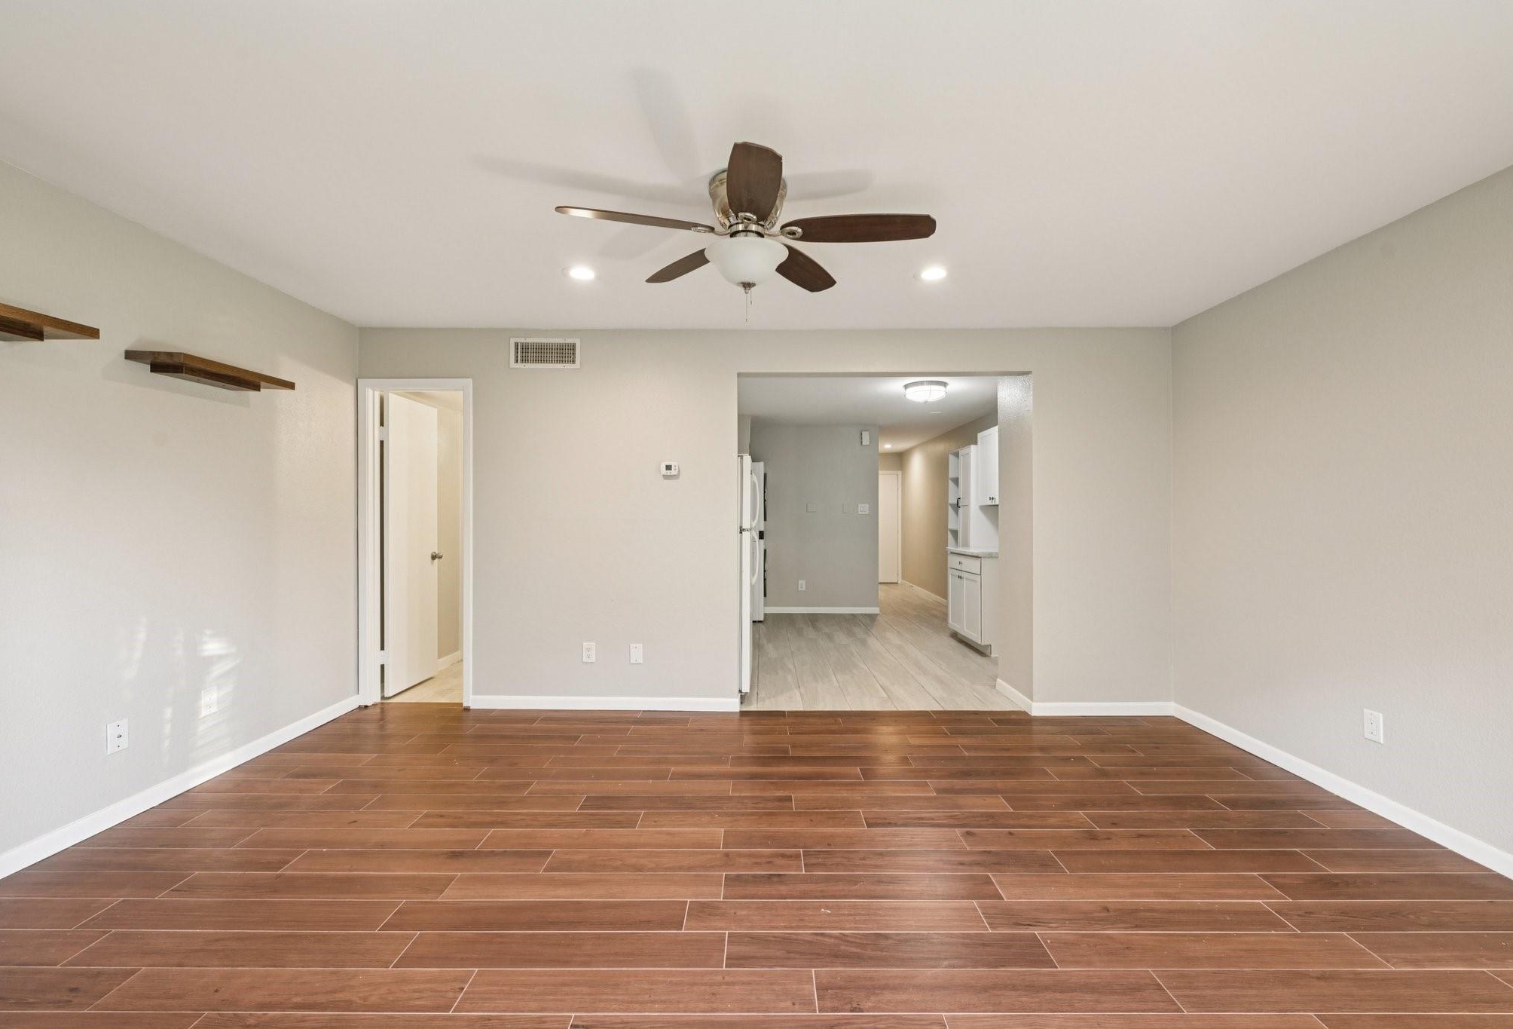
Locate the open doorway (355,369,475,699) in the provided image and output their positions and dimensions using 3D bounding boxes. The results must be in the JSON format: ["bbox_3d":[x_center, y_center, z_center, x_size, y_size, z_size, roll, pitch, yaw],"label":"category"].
[{"bbox_3d":[-2.185,0.183,3.880,0.737,2.100,0.120,0,0,0],"label":"open doorway"}]

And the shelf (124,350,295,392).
[{"bbox_3d":[-2.443,-0.632,2.730,0.237,0.065,0.595,0,0,0],"label":"shelf"}]

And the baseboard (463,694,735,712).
[{"bbox_3d":[-0.963,1.200,3.815,1.720,0.084,0.018,0,0,0],"label":"baseboard"}]

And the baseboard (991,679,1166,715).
[{"bbox_3d":[2.170,1.226,4.050,0.870,0.085,0.540,0,0,0],"label":"baseboard"}]

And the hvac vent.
[{"bbox_3d":[-1.344,-1.025,3.822,0.445,0.190,0.020,0,0,0],"label":"hvac vent"}]

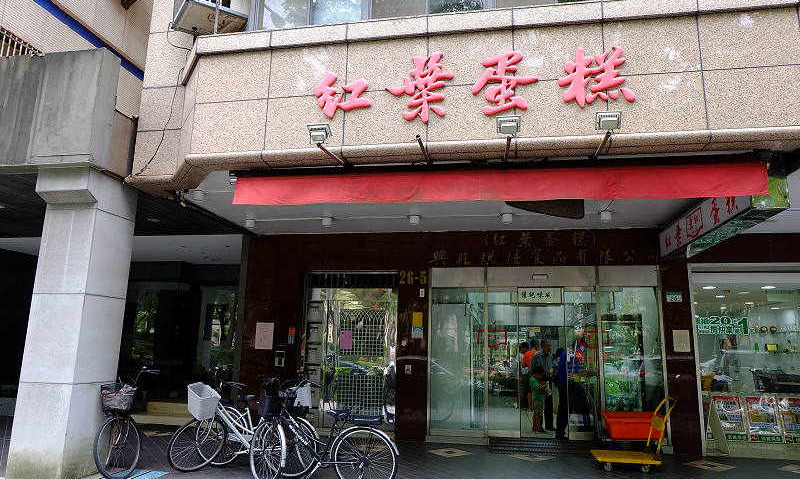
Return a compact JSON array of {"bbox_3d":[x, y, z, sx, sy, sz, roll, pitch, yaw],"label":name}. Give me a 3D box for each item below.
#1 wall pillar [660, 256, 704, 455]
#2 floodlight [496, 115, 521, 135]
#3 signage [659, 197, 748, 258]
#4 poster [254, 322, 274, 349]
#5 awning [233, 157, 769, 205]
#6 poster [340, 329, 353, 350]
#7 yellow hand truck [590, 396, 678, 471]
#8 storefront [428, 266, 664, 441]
[{"bbox_3d":[4.042,1.656,7.759,0.426,2.740,0.325,-1,-11,11],"label":"wall pillar"},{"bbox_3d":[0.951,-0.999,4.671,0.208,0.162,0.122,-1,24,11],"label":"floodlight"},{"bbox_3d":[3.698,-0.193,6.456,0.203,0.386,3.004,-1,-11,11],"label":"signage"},{"bbox_3d":[-2.248,1.612,8.874,0.301,0.426,0.010,-1,-11,11],"label":"poster"},{"bbox_3d":[0.756,-0.552,5.275,5.136,0.436,0.284,-1,-11,11],"label":"awning"},{"bbox_3d":[-0.851,1.647,8.716,0.211,0.294,0.010,-1,-11,11],"label":"poster"},{"bbox_3d":[2.840,2.350,6.460,0.985,0.832,0.518,0,-11,8],"label":"yellow hand truck"},{"bbox_3d":[2.125,1.706,8.030,3.431,2.598,0.203,-1,-11,11],"label":"storefront"}]

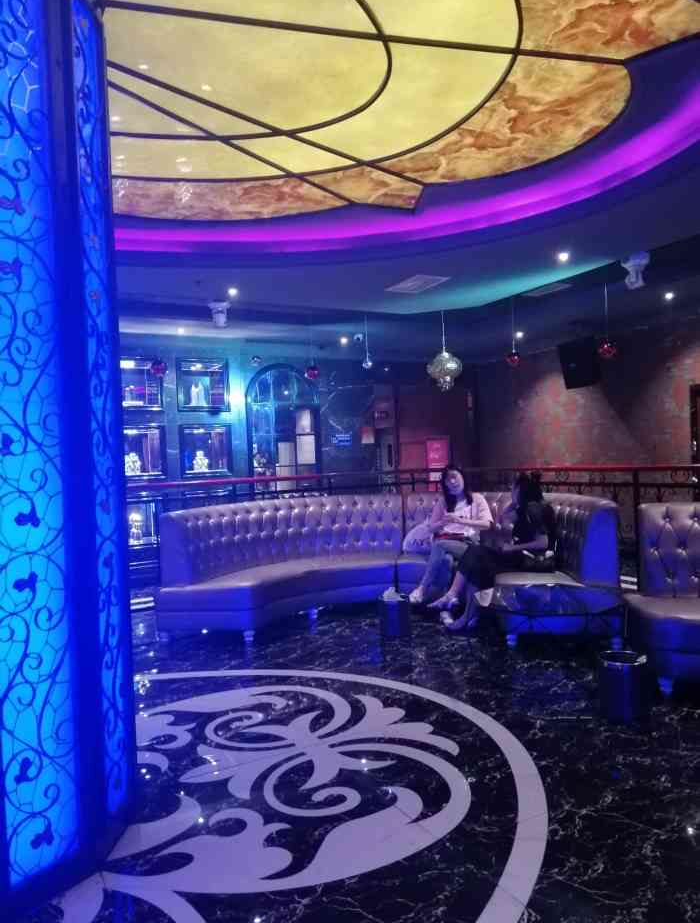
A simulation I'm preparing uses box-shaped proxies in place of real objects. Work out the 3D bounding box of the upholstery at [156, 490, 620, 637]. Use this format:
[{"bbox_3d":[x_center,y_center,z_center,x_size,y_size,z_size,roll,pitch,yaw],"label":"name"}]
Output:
[{"bbox_3d":[0.351,0.836,6.066,3.450,1.000,1.750,-2,2,12],"label":"upholstery"}]

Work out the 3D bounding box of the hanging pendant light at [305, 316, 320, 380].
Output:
[{"bbox_3d":[-0.412,-1.246,7.664,0.160,0.696,0.160,-2,2,-3],"label":"hanging pendant light"}]

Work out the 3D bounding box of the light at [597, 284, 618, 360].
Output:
[{"bbox_3d":[2.447,-1.333,6.665,0.180,0.714,0.180,-2,2,20],"label":"light"}]

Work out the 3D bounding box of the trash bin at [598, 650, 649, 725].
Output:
[{"bbox_3d":[1.450,1.211,3.765,0.220,0.305,0.220,-2,2,21],"label":"trash bin"}]

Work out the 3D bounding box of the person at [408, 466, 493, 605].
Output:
[{"bbox_3d":[0.867,0.641,5.795,0.520,1.200,0.780,-2,1,30],"label":"person"}]

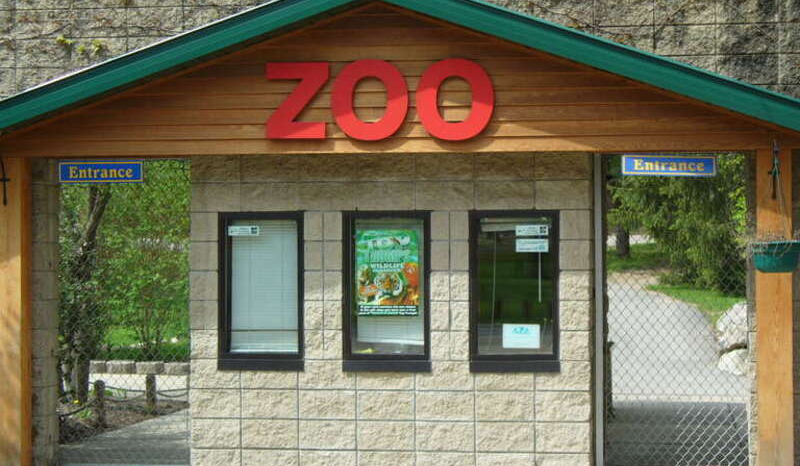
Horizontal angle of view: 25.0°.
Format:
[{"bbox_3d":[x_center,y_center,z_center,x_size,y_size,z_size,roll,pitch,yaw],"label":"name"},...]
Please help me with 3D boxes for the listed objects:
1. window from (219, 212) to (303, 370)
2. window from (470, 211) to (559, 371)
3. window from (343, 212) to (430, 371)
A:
[{"bbox_3d":[-0.948,0.404,12.449,0.605,1.091,0.100,0,-1,9],"label":"window"},{"bbox_3d":[0.781,0.394,12.180,0.609,1.088,0.100,0,-1,9],"label":"window"},{"bbox_3d":[-0.083,0.399,12.314,0.609,1.094,0.100,0,-1,9],"label":"window"}]

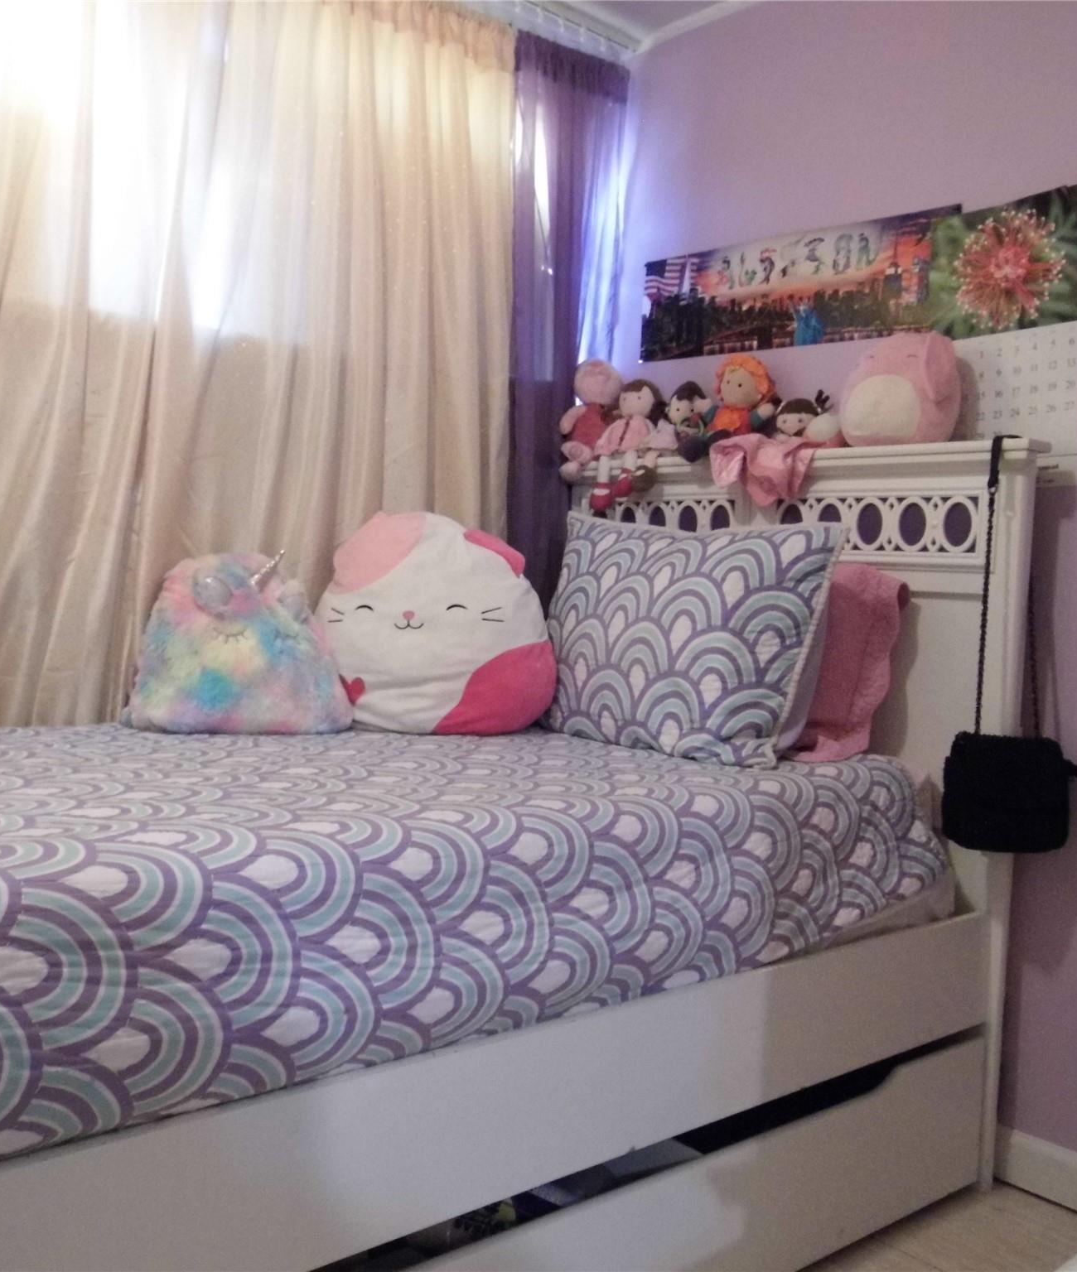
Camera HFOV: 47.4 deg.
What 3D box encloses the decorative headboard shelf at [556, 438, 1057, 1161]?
[{"bbox_3d":[0.410,0.267,2.409,0.080,1.218,1.125,1,2,-41],"label":"decorative headboard shelf"}]

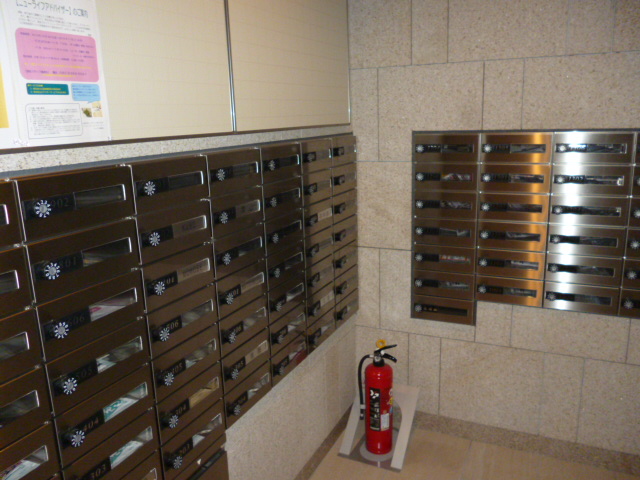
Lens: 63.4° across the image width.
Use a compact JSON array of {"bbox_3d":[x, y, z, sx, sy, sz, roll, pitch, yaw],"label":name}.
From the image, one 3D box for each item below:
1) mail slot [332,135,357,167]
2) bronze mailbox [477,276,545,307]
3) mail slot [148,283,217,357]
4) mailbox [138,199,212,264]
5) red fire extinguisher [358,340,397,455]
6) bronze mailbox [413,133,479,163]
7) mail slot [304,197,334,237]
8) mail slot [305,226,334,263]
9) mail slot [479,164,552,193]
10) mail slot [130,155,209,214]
[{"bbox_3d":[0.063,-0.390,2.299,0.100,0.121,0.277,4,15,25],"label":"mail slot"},{"bbox_3d":[0.839,0.200,2.279,0.269,0.118,0.160,4,15,25],"label":"bronze mailbox"},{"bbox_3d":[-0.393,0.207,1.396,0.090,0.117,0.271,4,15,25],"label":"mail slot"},{"bbox_3d":[-0.401,-0.026,1.341,0.090,0.117,0.271,4,15,25],"label":"mailbox"},{"bbox_3d":[0.263,0.712,2.359,0.178,0.540,0.140,1,14,14],"label":"red fire extinguisher"},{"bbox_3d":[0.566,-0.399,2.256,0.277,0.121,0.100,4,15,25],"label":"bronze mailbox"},{"bbox_3d":[-0.059,-0.093,2.101,0.120,0.118,0.269,4,15,25],"label":"mail slot"},{"bbox_3d":[-0.055,0.024,2.128,0.120,0.118,0.269,4,15,25],"label":"mail slot"},{"bbox_3d":[0.802,-0.257,2.123,0.271,0.117,0.090,4,15,25],"label":"mail slot"},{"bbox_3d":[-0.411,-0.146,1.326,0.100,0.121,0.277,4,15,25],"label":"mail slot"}]

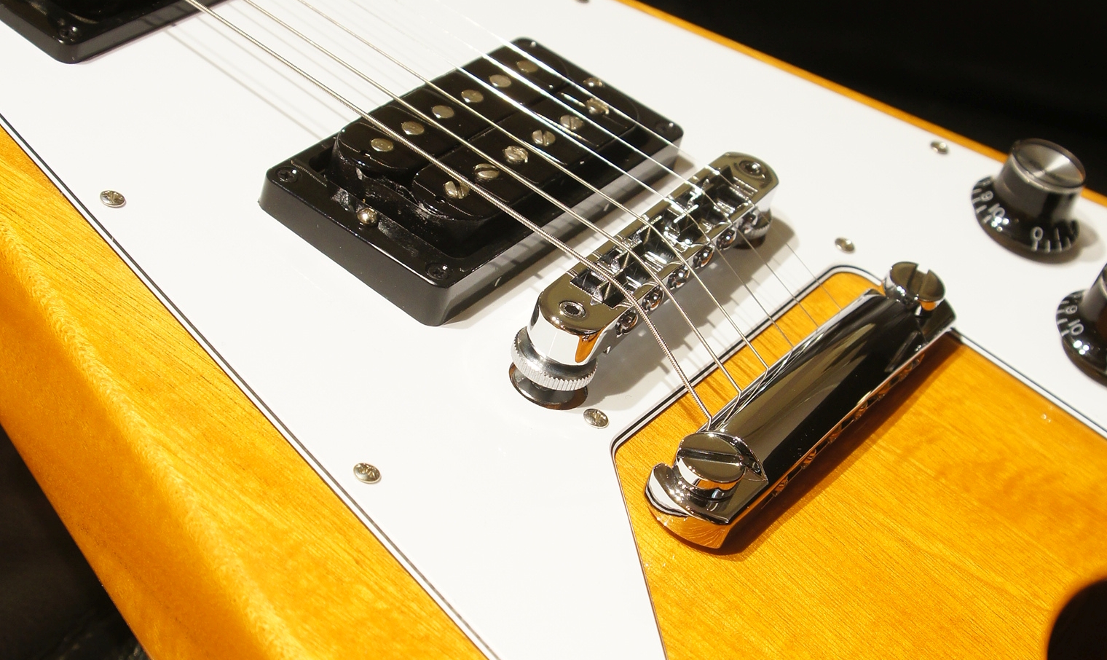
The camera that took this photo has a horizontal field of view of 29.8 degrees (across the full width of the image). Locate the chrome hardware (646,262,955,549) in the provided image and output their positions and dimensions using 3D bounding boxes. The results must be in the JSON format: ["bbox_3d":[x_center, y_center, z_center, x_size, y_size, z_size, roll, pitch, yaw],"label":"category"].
[{"bbox_3d":[0.050,0.011,0.395,0.018,0.013,0.100,35,40,17],"label":"chrome hardware"}]

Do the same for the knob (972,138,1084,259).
[{"bbox_3d":[0.107,-0.030,0.461,0.026,0.017,0.026,34,39,18],"label":"knob"}]

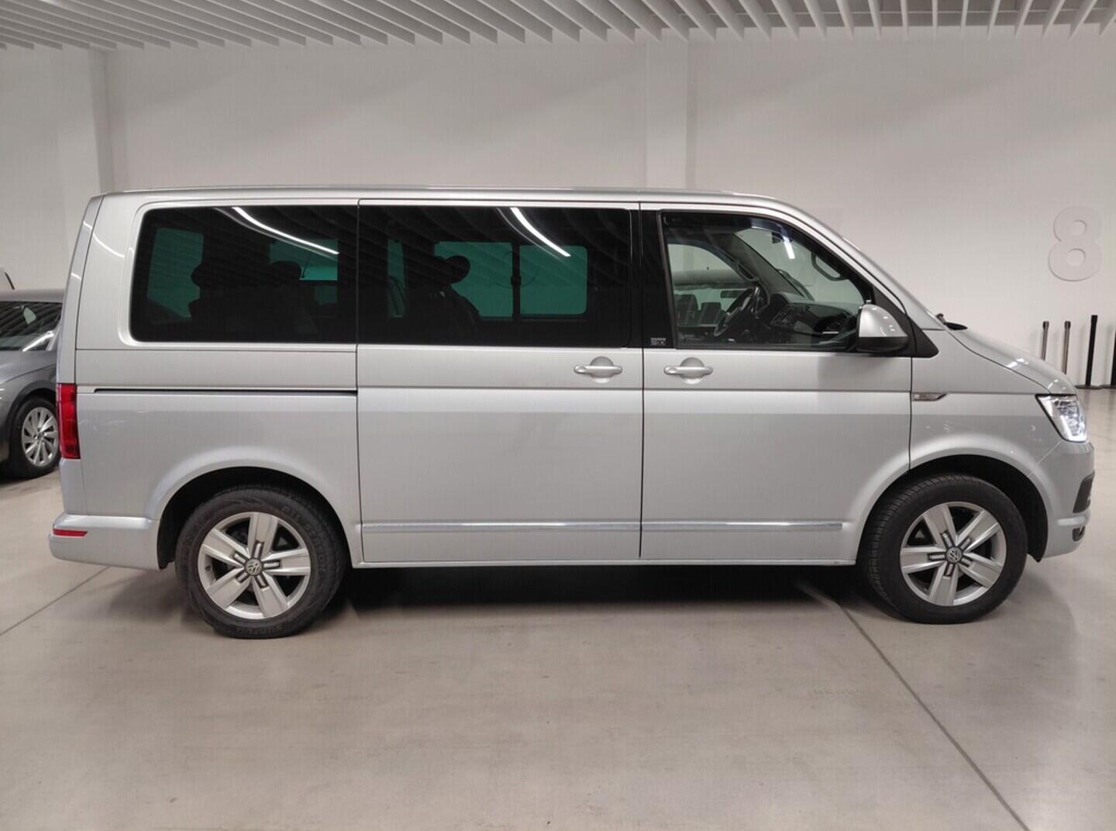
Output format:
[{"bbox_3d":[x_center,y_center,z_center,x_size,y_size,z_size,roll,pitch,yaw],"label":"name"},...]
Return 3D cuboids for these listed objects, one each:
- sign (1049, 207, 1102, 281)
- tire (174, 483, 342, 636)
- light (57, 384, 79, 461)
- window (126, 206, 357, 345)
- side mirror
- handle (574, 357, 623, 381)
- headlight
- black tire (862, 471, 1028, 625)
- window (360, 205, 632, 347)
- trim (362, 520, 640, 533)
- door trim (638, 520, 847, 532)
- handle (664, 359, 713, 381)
[{"bbox_3d":[7.003,-2.308,10.882,0.700,0.985,0.050,-1,10,0],"label":"sign"},{"bbox_3d":[-1.289,0.619,3.518,0.680,0.675,0.235,-1,10,-1],"label":"tire"},{"bbox_3d":[-2.029,0.014,3.357,0.145,0.315,0.160,0,9,-1],"label":"light"},{"bbox_3d":[-1.269,-0.567,3.249,0.905,0.550,0.050,0,0,-1],"label":"window"},{"bbox_3d":[1.261,-0.343,3.187,0.170,0.195,0.215,1,10,6],"label":"side mirror"},{"bbox_3d":[0.165,-0.186,3.277,0.200,0.095,0.055,0,9,-1],"label":"handle"},{"bbox_3d":[2.227,-0.005,3.582,0.400,0.230,0.360,0,9,-1],"label":"headlight"},{"bbox_3d":[1.710,0.579,3.586,0.680,0.675,0.235,-1,10,-1],"label":"black tire"},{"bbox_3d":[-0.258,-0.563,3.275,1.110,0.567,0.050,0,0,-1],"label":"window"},{"bbox_3d":[-0.235,0.470,3.384,1.165,0.042,0.022,0,9,-1],"label":"trim"},{"bbox_3d":[0.782,0.471,3.410,0.850,0.042,0.022,0,9,-1],"label":"door trim"},{"bbox_3d":[0.533,-0.183,3.287,0.200,0.095,0.055,0,9,-1],"label":"handle"}]

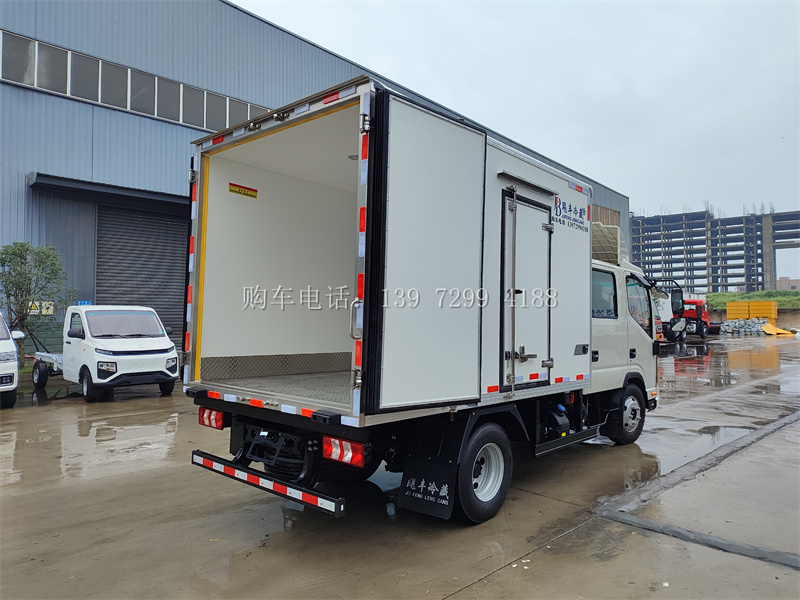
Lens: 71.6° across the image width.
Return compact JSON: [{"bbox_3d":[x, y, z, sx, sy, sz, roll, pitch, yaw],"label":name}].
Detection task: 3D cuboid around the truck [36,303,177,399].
[{"bbox_3d":[-6.739,1.062,12.431,4.880,1.900,1.700,-2,-3,43],"label":"truck"}]

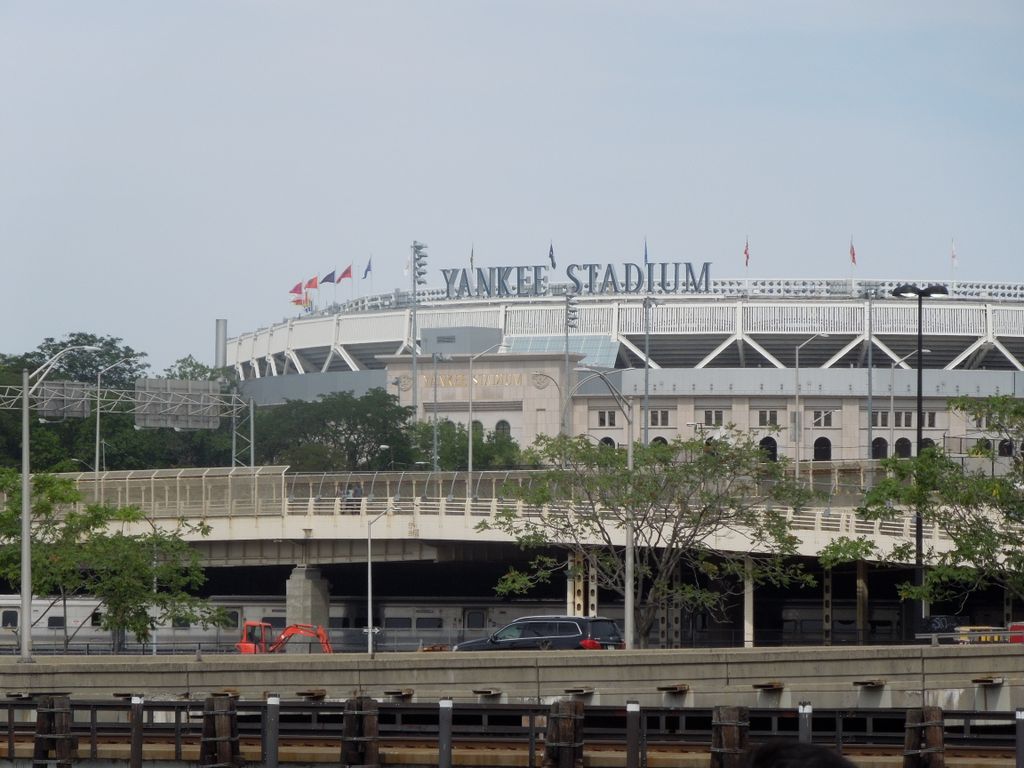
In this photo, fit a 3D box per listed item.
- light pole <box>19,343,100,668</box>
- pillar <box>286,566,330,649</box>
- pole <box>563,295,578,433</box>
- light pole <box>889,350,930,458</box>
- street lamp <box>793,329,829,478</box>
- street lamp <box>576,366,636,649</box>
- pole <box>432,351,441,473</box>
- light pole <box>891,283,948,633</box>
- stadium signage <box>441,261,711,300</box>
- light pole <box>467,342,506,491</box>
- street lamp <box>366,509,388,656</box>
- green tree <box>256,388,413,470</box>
[{"bbox_3d":[-13.232,3.589,166.484,0.400,9.200,3.600,-2,-3,36],"label":"light pole"},{"bbox_3d":[-10.373,12.004,288.000,1.800,5.400,1.800,-2,-3,45],"label":"pillar"},{"bbox_3d":[5.571,3.706,512.377,1.500,23.500,2.200,0,-2,10],"label":"pole"},{"bbox_3d":[20.038,2.527,286.159,0.400,8.600,2.900,-2,-3,41],"label":"light pole"},{"bbox_3d":[14.177,2.197,267.000,2.200,9.250,0.350,2,-3,-44],"label":"street lamp"},{"bbox_3d":[2.652,3.770,162.000,0.350,8.550,2.800,-2,-3,37],"label":"street lamp"},{"bbox_3d":[-5.145,3.577,385.000,0.750,11.400,0.500,0,-2,0],"label":"pole"},{"bbox_3d":[13.142,2.931,182.000,1.870,12.200,0.700,0,-2,0],"label":"light pole"},{"bbox_3d":[7.646,-12.431,675.072,33.800,3.600,2.000,-1,-2,20],"label":"stadium signage"},{"bbox_3d":[-1.194,2.296,287.000,2.750,8.750,0.350,2,-3,-44],"label":"light pole"},{"bbox_3d":[-5.625,9.704,249.009,0.400,8.450,2.400,-2,-3,37],"label":"street lamp"},{"bbox_3d":[-12.723,4.721,405.174,11.200,8.700,9.500,0,-2,0],"label":"green tree"}]

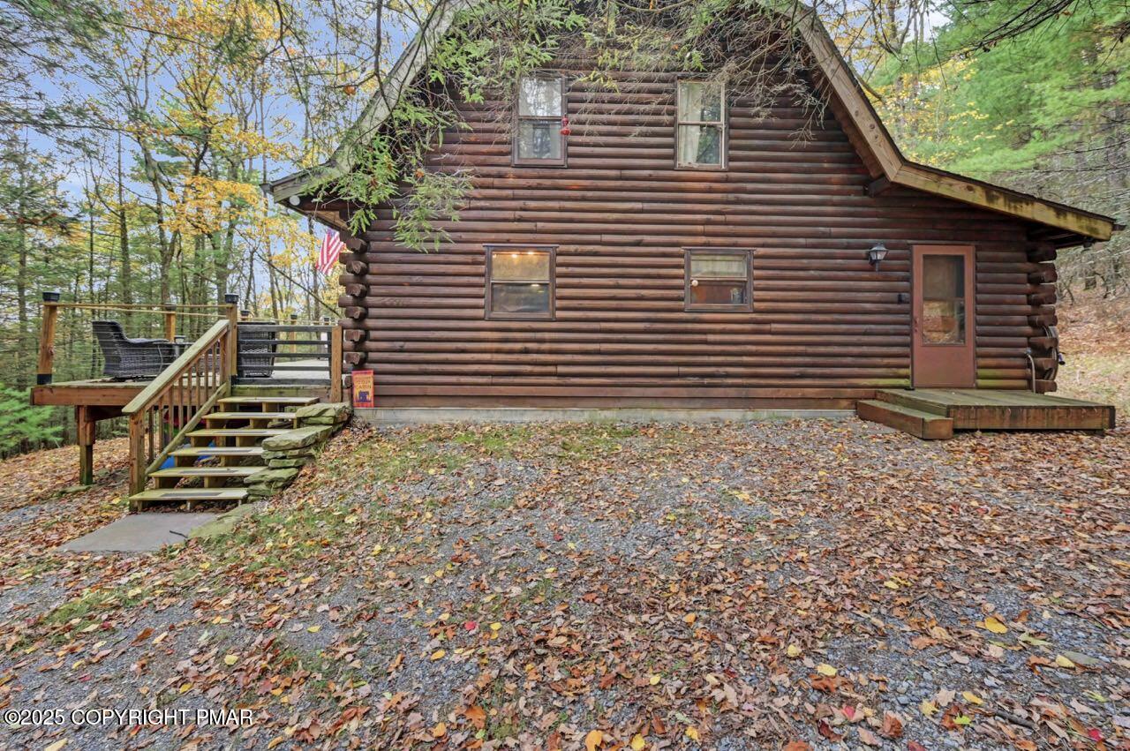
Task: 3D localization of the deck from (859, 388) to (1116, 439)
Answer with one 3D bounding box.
[{"bbox_3d":[5.270,0.465,5.660,2.270,0.450,1.170,0,3,-2],"label":"deck"}]

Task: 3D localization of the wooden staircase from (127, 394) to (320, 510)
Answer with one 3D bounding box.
[{"bbox_3d":[-4.000,0.870,5.360,1.240,1.070,1.500,0,2,-2],"label":"wooden staircase"}]

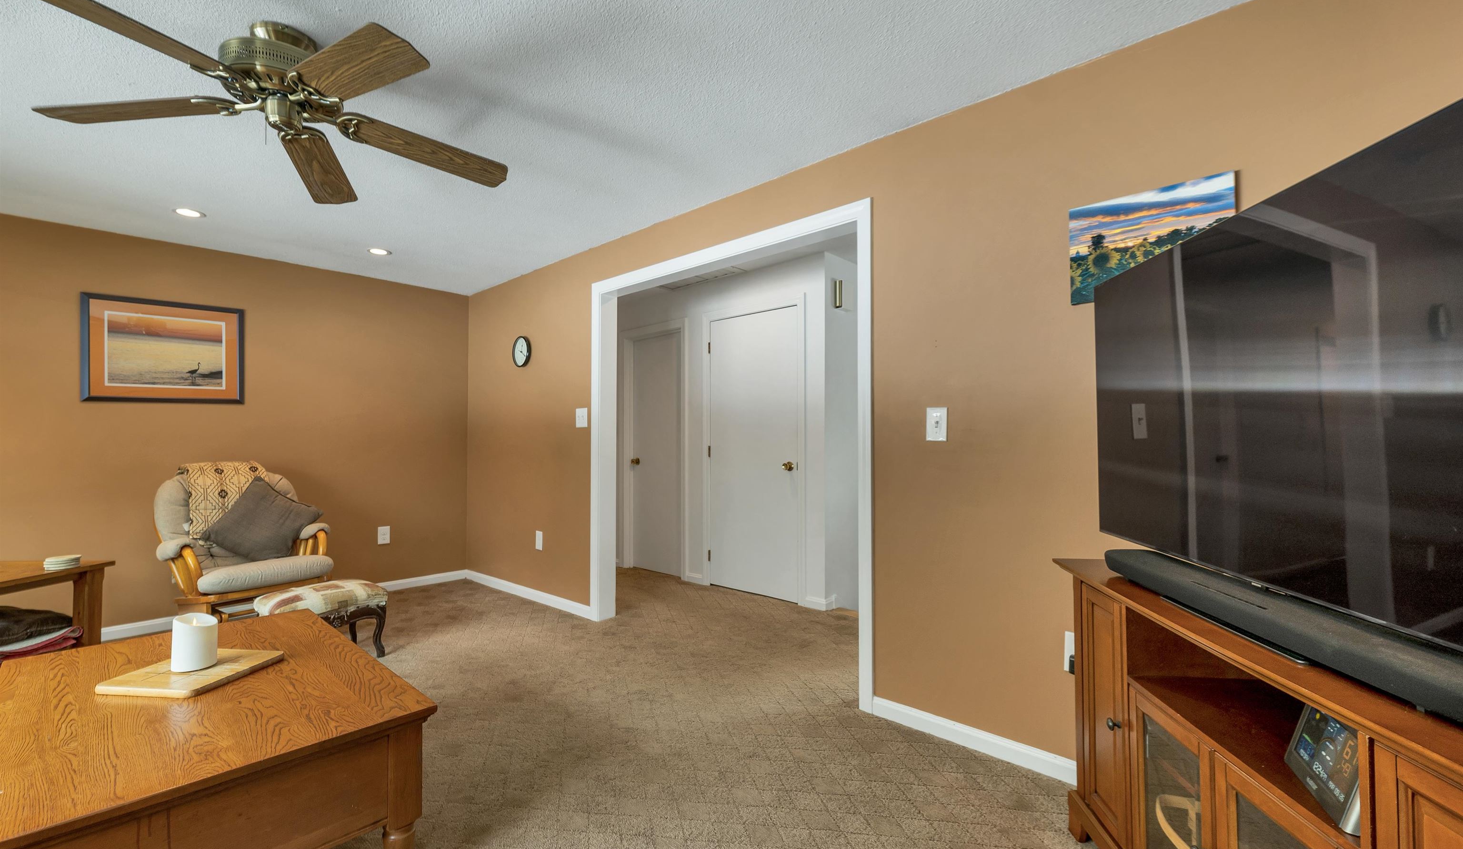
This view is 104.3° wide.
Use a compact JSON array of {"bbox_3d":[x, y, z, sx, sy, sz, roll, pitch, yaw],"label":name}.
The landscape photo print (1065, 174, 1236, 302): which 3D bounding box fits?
[{"bbox_3d":[1.277,-0.555,1.746,0.408,0.316,0.020,-2,-2,41],"label":"landscape photo print"}]

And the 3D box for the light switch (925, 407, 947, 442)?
[{"bbox_3d":[0.777,0.000,2.162,0.080,0.126,0.020,-2,-2,41],"label":"light switch"}]

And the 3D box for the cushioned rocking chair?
[{"bbox_3d":[-2.730,0.729,3.246,0.760,1.000,0.680,-2,-2,37],"label":"cushioned rocking chair"}]

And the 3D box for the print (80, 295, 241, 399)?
[{"bbox_3d":[-3.425,-0.436,3.464,0.027,0.613,0.701,-2,-1,44],"label":"print"}]

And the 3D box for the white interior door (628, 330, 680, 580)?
[{"bbox_3d":[-0.616,0.256,4.931,0.720,2.030,0.040,-2,-2,41],"label":"white interior door"}]

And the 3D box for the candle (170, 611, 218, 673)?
[{"bbox_3d":[-1.530,0.621,1.623,0.096,0.135,0.096,0,-2,0],"label":"candle"}]

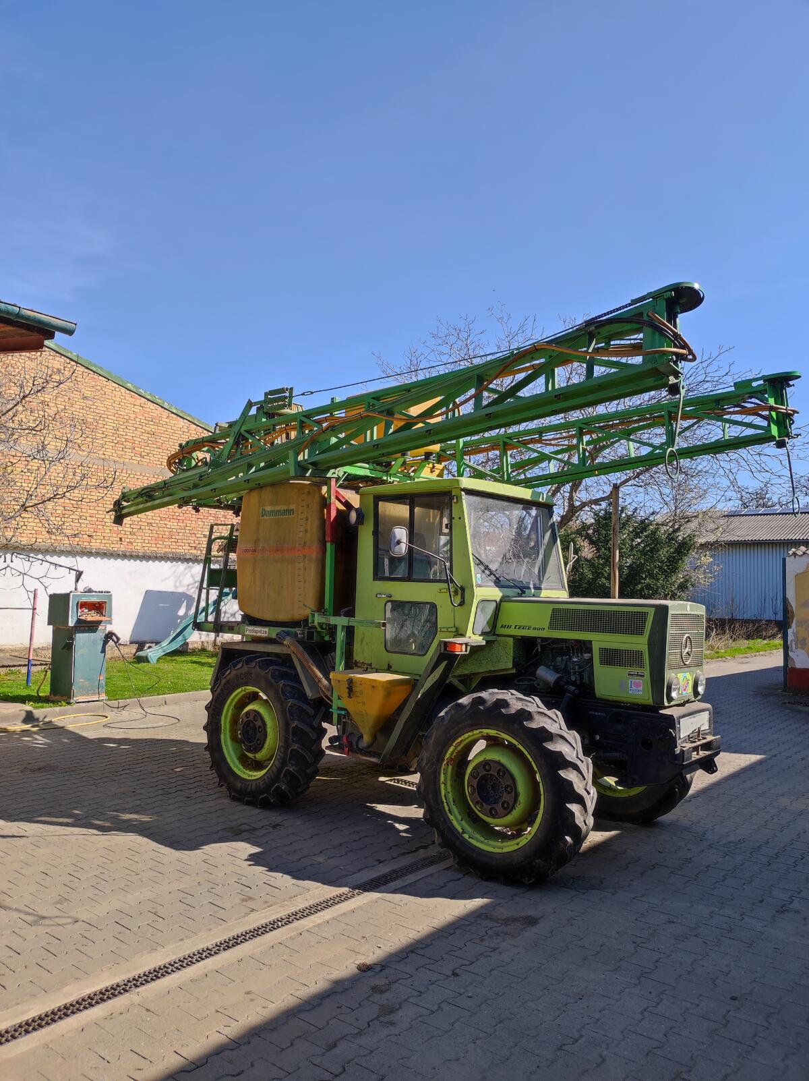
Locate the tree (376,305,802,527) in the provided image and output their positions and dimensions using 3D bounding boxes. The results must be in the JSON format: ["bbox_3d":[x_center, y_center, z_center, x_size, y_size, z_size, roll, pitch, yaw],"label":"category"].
[{"bbox_3d":[4.022,-1.067,17.000,9.200,7.910,8.600,1,-4,9],"label":"tree"}]

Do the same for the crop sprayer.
[{"bbox_3d":[-0.025,0.429,6.805,5.950,3.580,2.500,-1,-4,40],"label":"crop sprayer"}]

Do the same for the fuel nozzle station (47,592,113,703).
[{"bbox_3d":[-4.555,1.481,10.974,0.596,1.458,0.622,-1,-5,38],"label":"fuel nozzle station"}]

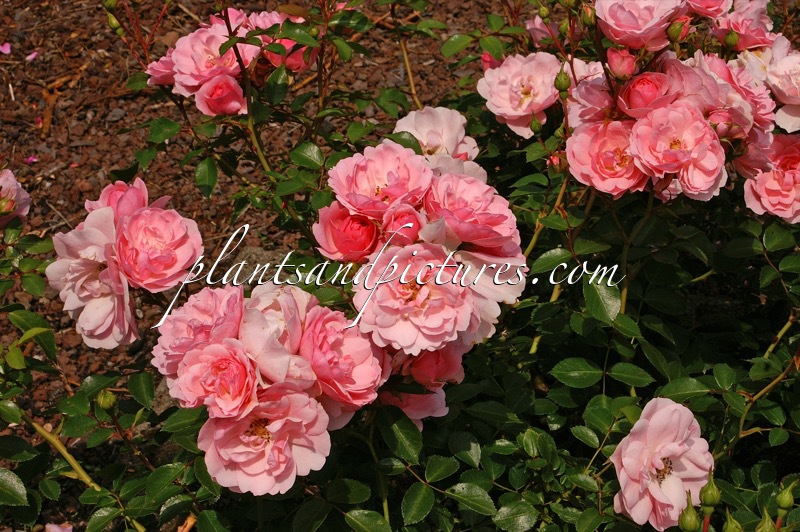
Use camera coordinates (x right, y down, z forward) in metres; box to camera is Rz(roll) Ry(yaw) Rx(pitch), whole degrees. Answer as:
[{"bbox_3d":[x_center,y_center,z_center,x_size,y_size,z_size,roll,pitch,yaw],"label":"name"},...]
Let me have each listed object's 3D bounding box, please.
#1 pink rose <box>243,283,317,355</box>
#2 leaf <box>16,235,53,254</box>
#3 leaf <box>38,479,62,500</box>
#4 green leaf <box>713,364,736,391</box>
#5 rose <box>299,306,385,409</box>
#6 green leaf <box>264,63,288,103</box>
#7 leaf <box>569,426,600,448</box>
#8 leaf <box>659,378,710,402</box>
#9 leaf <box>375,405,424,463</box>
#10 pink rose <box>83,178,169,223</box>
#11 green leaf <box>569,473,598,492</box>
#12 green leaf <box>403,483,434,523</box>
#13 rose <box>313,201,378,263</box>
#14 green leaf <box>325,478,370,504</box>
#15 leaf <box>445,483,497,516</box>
[{"bbox_3d":[-0.078,0.038,1.090,0.051,0.044,0.059,0,45,0],"label":"pink rose"},{"bbox_3d":[-0.256,-0.015,1.170,0.025,0.007,0.016,2,56,1],"label":"leaf"},{"bbox_3d":[-0.236,0.150,1.120,0.012,0.005,0.018,-26,63,-14],"label":"leaf"},{"bbox_3d":[0.231,0.079,1.180,0.016,0.007,0.020,-9,64,-5],"label":"green leaf"},{"bbox_3d":[-0.037,0.058,1.060,0.060,0.038,0.066,0,78,-31],"label":"rose"},{"bbox_3d":[-0.094,-0.142,1.300,0.019,0.008,0.034,11,76,3],"label":"green leaf"},{"bbox_3d":[0.120,0.111,1.080,0.022,0.005,0.014,34,62,13],"label":"leaf"},{"bbox_3d":[0.199,0.086,1.160,0.035,0.007,0.019,-7,53,-2],"label":"leaf"},{"bbox_3d":[-0.001,0.108,1.060,0.025,0.010,0.043,-34,85,-25],"label":"leaf"},{"bbox_3d":[-0.187,-0.036,1.140,0.058,0.052,0.054,0,42,0],"label":"pink rose"},{"bbox_3d":[0.124,0.147,1.130,0.023,0.007,0.013,27,55,13],"label":"green leaf"},{"bbox_3d":[0.011,0.153,1.070,0.019,0.007,0.030,27,72,10],"label":"green leaf"},{"bbox_3d":[-0.037,-0.023,1.120,0.045,0.039,0.042,0,66,-19],"label":"rose"},{"bbox_3d":[-0.034,0.146,1.080,0.030,0.005,0.018,-9,50,-8],"label":"green leaf"},{"bbox_3d":[0.047,0.155,1.100,0.038,0.007,0.019,26,60,9],"label":"leaf"}]

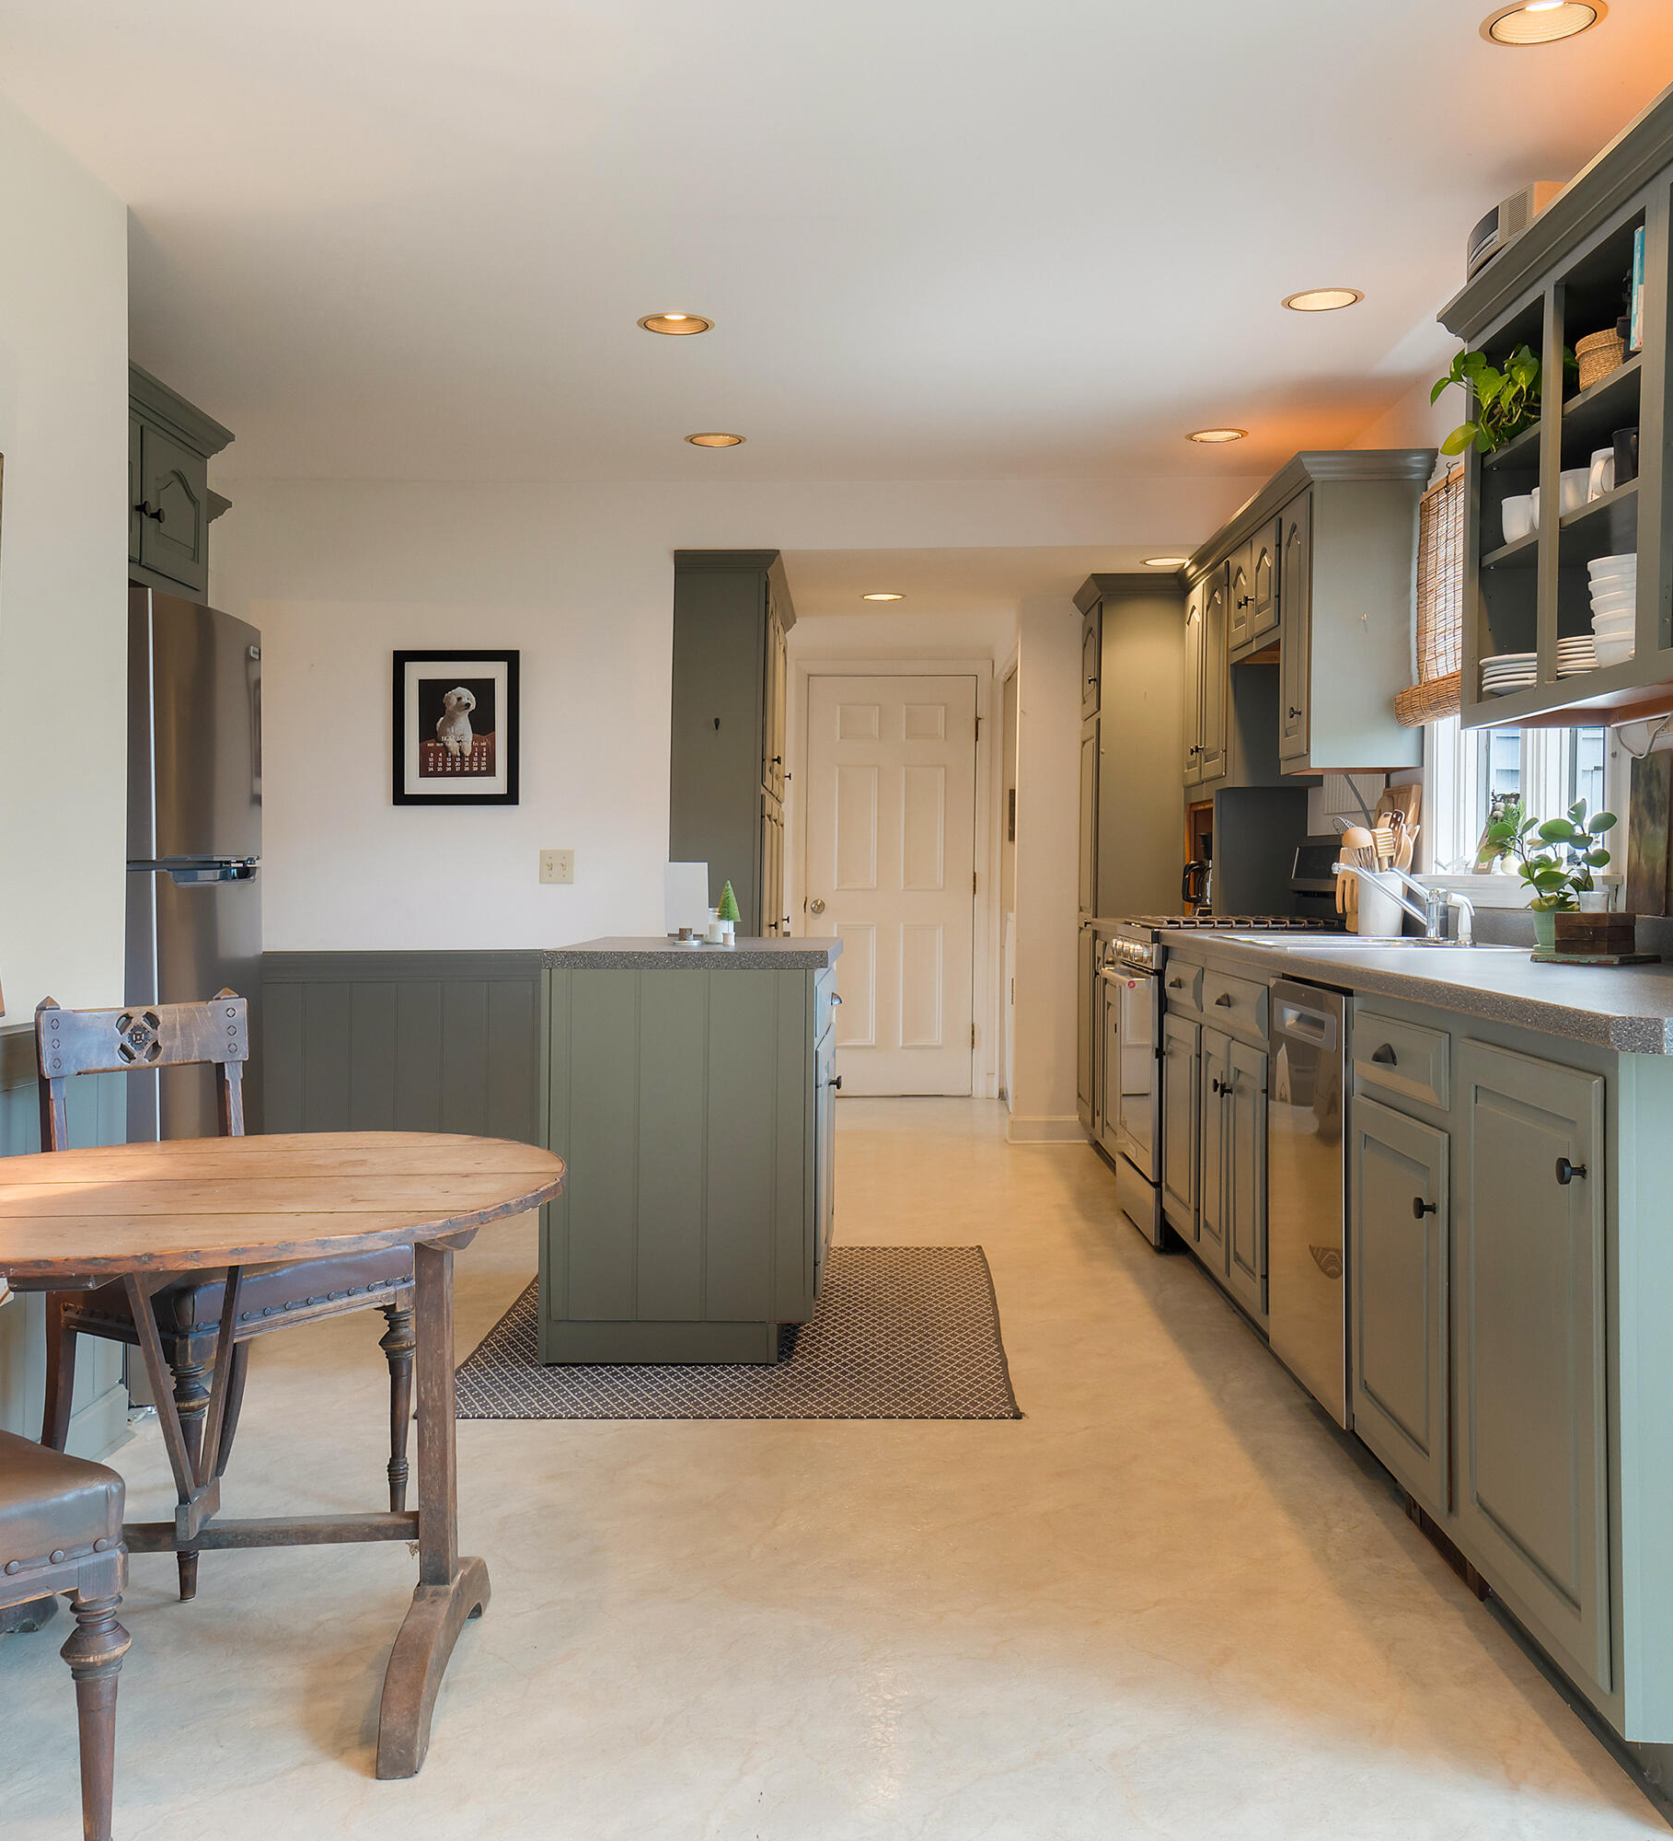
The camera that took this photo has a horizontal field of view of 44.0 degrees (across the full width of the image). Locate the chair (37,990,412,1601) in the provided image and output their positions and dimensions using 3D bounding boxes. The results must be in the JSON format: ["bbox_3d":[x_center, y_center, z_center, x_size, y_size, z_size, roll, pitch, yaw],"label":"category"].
[{"bbox_3d":[-0.994,0.548,3.261,0.462,0.859,0.452,1,1,32],"label":"chair"}]

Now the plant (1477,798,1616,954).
[{"bbox_3d":[1.248,-0.077,3.630,0.235,0.270,0.200,0,1,1],"label":"plant"}]

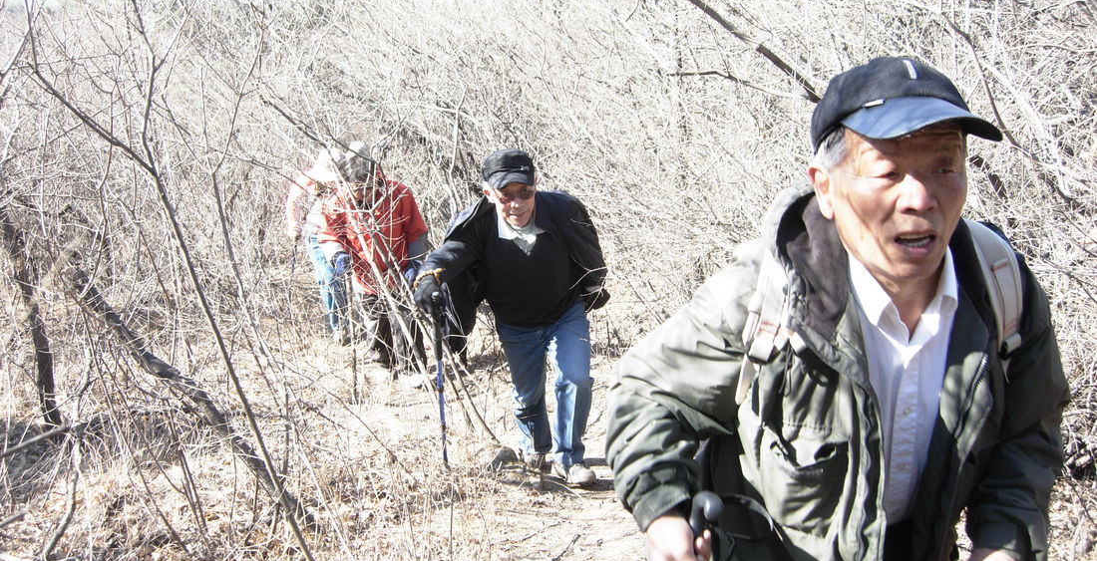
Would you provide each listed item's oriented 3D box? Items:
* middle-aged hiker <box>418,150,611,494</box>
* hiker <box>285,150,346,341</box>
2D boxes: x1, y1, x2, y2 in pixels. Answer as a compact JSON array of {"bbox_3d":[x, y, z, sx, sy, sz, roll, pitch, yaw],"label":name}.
[{"bbox_3d":[-0.140,0.170,4.470,0.740,1.420,0.760,-2,17,-8],"label":"middle-aged hiker"},{"bbox_3d":[-1.630,-0.250,8.200,0.560,1.420,0.620,-7,18,-21],"label":"hiker"}]

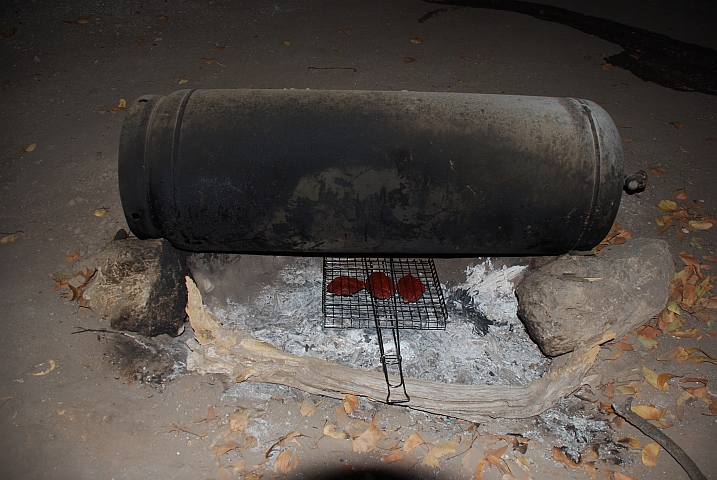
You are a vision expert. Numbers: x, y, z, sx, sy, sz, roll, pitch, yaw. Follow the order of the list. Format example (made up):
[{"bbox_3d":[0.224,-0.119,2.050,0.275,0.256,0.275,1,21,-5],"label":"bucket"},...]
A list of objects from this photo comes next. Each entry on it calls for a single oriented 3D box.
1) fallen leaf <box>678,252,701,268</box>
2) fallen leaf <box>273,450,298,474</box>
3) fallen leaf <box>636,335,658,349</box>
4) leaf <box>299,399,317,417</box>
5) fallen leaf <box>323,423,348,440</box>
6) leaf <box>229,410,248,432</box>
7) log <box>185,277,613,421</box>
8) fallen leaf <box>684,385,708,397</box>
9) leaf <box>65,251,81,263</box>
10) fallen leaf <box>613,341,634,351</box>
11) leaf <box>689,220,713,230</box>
[{"bbox_3d":[1.041,0.065,1.693,0.080,0.015,0.036,29,53,25],"label":"fallen leaf"},{"bbox_3d":[-0.159,0.484,1.171,0.045,0.014,0.055,26,50,22],"label":"fallen leaf"},{"bbox_3d":[0.757,0.266,1.410,0.049,0.012,0.036,19,48,17],"label":"fallen leaf"},{"bbox_3d":[-0.120,0.394,1.266,0.046,0.010,0.040,19,48,17],"label":"leaf"},{"bbox_3d":[-0.054,0.456,1.273,0.053,0.015,0.029,12,48,10],"label":"fallen leaf"},{"bbox_3d":[-0.295,0.447,1.326,0.048,0.012,0.050,0,46,0],"label":"leaf"},{"bbox_3d":[0.097,0.277,1.281,1.030,0.160,0.240,0,45,-1],"label":"log"},{"bbox_3d":[0.863,0.387,1.383,0.060,0.014,0.032,0,46,0],"label":"fallen leaf"},{"bbox_3d":[-0.906,0.052,1.706,0.058,0.013,0.030,-31,54,-27],"label":"leaf"},{"bbox_3d":[0.713,0.287,1.453,0.051,0.012,0.025,0,47,-1],"label":"fallen leaf"},{"bbox_3d":[1.099,-0.047,1.730,0.073,0.012,0.038,8,45,7],"label":"leaf"}]

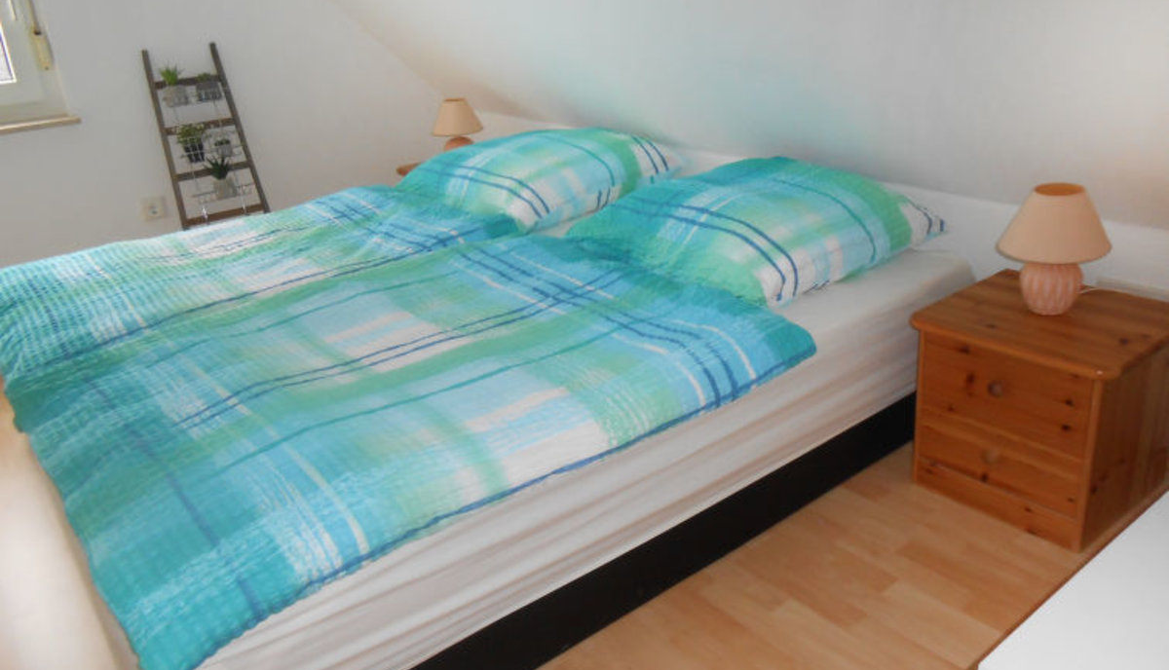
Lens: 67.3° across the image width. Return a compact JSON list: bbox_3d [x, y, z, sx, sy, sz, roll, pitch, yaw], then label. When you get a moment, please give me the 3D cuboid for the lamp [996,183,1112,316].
[{"bbox_3d":[1.006,-0.180,1.887,0.217,0.270,0.217,-20,27,-32],"label":"lamp"}]

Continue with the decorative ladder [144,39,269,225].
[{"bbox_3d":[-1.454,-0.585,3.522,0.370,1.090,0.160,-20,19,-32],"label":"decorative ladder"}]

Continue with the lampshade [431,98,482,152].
[{"bbox_3d":[-0.552,-0.889,3.849,0.215,0.265,0.215,-20,27,-32],"label":"lampshade"}]

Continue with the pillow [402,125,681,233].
[{"bbox_3d":[-0.180,-0.608,3.253,0.660,0.195,0.790,-20,27,-32],"label":"pillow"}]

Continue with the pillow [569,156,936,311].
[{"bbox_3d":[0.455,-0.337,2.448,0.660,0.195,0.770,-20,27,-32],"label":"pillow"}]

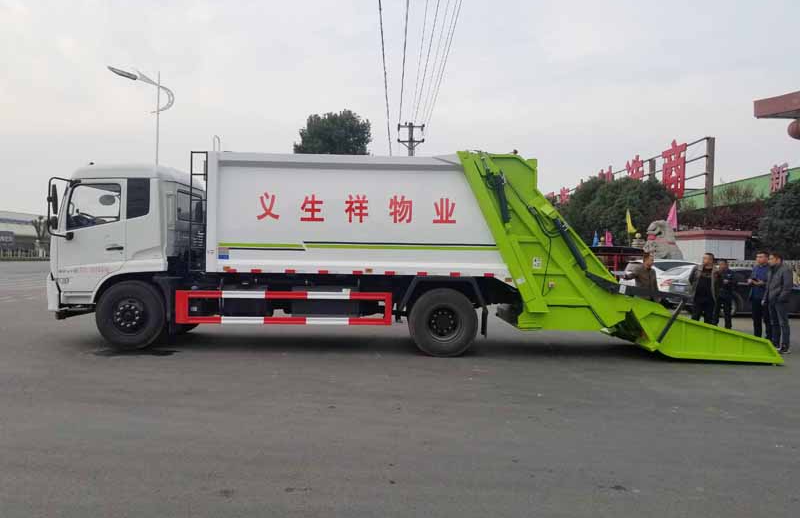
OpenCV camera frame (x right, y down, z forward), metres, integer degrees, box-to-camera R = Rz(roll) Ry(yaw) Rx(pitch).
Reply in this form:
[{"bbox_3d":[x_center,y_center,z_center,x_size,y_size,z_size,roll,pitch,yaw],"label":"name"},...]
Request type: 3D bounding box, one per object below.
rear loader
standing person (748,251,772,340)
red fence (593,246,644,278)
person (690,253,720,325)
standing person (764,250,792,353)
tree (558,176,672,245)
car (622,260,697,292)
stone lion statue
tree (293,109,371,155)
[{"bbox_3d":[0.220,-0.116,10.200,11.200,3.130,2.500,1,1,0],"label":"rear loader"},{"bbox_3d":[6.678,0.732,11.100,0.380,1.720,0.480,1,1,-22],"label":"standing person"},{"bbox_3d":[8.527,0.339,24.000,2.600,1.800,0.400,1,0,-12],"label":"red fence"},{"bbox_3d":[6.182,0.725,12.200,0.560,1.690,0.360,2,1,45],"label":"person"},{"bbox_3d":[6.600,0.742,10.450,0.330,1.710,0.470,1,1,-13],"label":"standing person"},{"bbox_3d":[12.494,-1.561,35.000,6.000,6.100,6.200,1,1,0],"label":"tree"},{"bbox_3d":[8.600,0.794,20.400,1.800,1.500,4.600,1,1,-1],"label":"car"},{"bbox_3d":[10.963,-0.346,25.000,1.750,2.300,1.150,1,1,-6],"label":"stone lion statue"},{"bbox_3d":[-4.788,-4.738,42.000,6.000,11.500,6.000,1,1,0],"label":"tree"}]

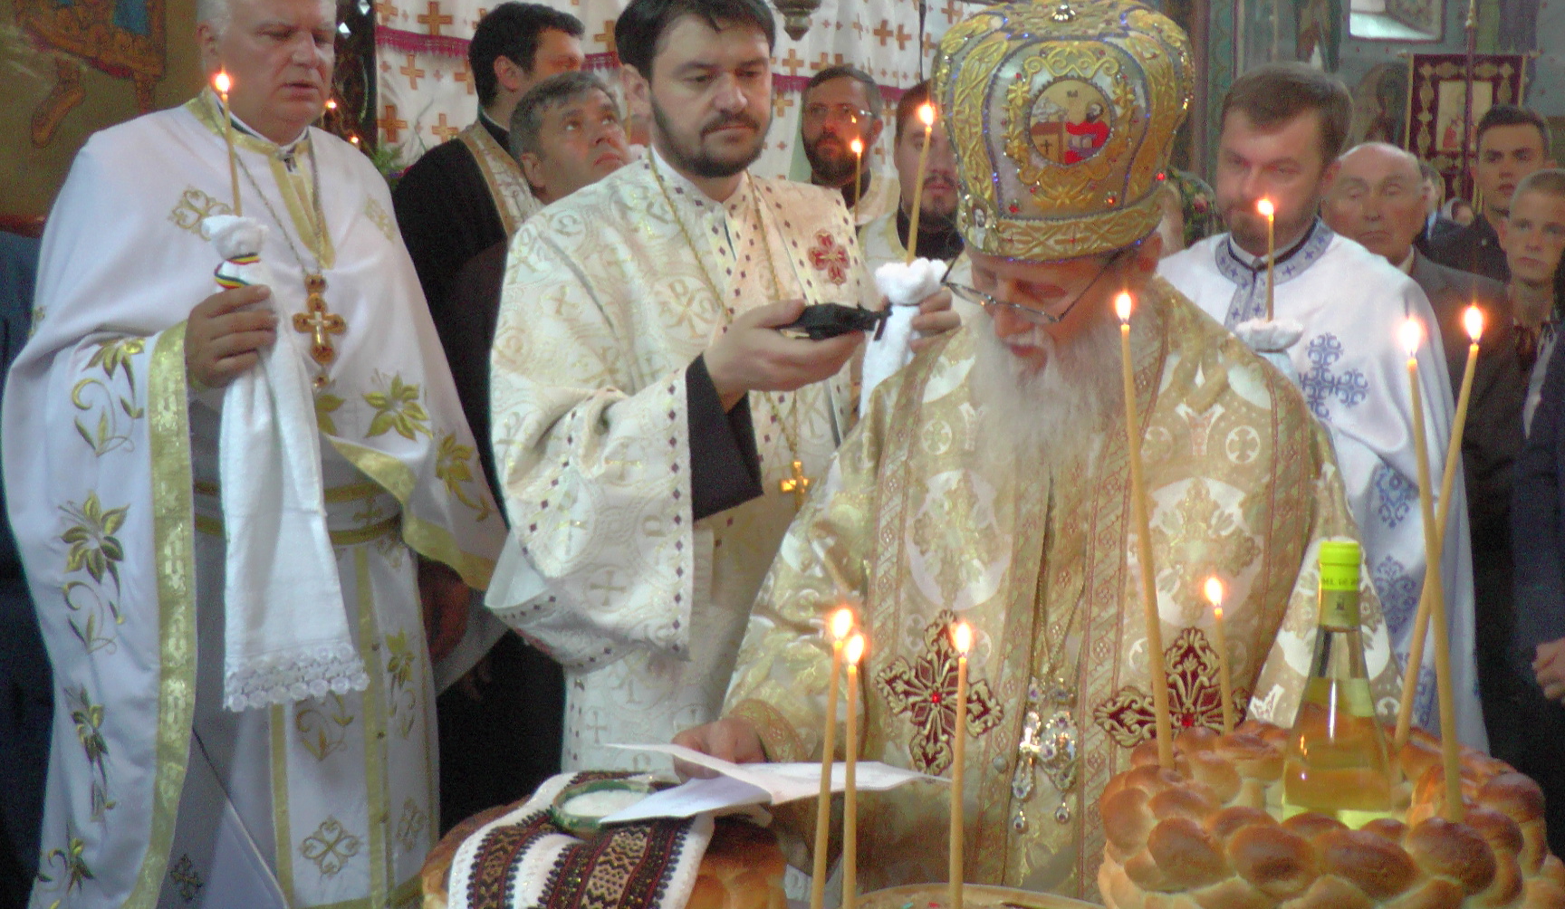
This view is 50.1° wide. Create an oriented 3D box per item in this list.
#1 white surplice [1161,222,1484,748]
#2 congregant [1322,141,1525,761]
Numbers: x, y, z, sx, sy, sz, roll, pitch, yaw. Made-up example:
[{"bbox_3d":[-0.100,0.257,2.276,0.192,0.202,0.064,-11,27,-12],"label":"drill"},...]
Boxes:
[{"bbox_3d":[0.747,0.343,2.448,0.600,1.351,0.440,5,7,35],"label":"white surplice"},{"bbox_3d":[1.245,0.219,3.339,0.520,1.667,0.320,5,7,32],"label":"congregant"}]

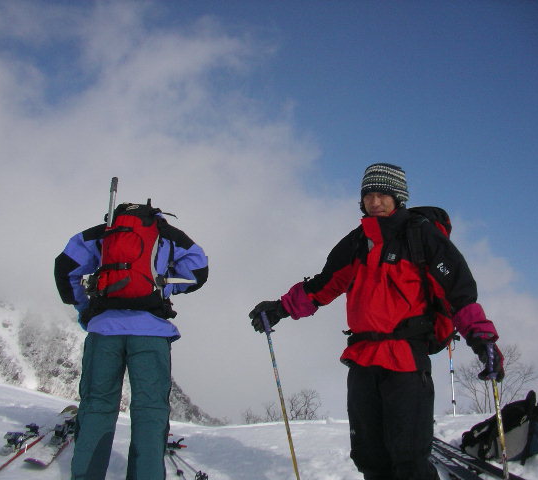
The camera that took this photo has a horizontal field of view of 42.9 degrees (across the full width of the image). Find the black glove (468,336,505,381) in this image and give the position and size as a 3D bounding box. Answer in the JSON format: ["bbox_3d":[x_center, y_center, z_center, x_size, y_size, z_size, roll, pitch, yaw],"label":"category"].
[{"bbox_3d":[0.874,0.476,2.750,0.140,0.175,0.130,-2,-7,18],"label":"black glove"}]

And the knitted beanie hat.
[{"bbox_3d":[0.508,-0.238,3.000,0.205,0.195,0.235,0,-12,25],"label":"knitted beanie hat"}]

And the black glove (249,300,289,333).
[{"bbox_3d":[0.003,0.321,2.850,0.160,0.135,0.120,3,-8,-21],"label":"black glove"}]

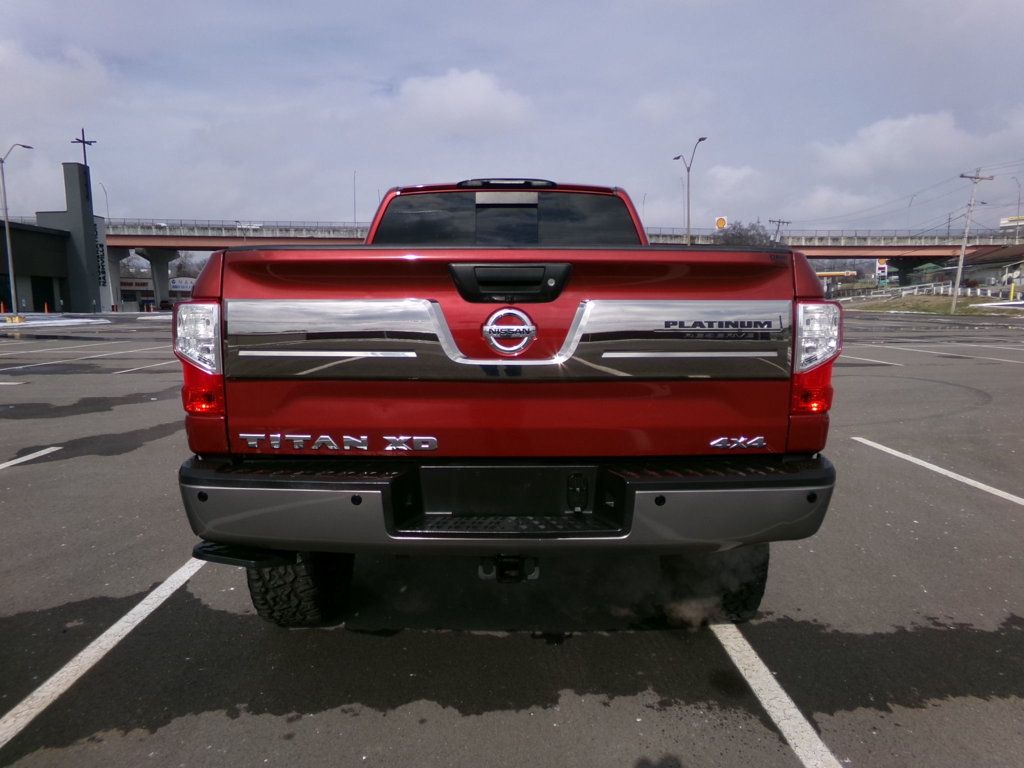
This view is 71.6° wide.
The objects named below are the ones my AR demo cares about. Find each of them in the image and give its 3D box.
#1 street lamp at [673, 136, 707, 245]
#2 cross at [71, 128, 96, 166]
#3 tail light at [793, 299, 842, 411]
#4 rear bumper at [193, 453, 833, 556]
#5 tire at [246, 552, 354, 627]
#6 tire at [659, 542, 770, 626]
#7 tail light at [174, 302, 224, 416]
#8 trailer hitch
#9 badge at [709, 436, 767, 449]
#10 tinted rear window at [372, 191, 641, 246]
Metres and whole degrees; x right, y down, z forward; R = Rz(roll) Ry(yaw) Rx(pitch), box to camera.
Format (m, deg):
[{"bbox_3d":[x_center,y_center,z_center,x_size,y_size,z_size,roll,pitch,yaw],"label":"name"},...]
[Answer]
[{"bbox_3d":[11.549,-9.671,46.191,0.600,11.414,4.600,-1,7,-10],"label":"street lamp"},{"bbox_3d":[-42.449,-23.483,70.500,2.550,3.500,2.550,0,7,-1],"label":"cross"},{"bbox_3d":[0.897,-0.079,2.125,0.165,0.345,0.190,0,7,0],"label":"tail light"},{"bbox_3d":[-0.013,0.343,2.154,1.960,0.250,0.400,0,7,0],"label":"rear bumper"},{"bbox_3d":[-0.902,0.648,3.247,0.310,0.860,0.860,0,7,0],"label":"tire"},{"bbox_3d":[0.858,0.648,3.247,0.310,0.860,0.860,0,7,0],"label":"tire"},{"bbox_3d":[-0.928,-0.079,2.125,0.165,0.345,0.190,0,7,0],"label":"tail light"},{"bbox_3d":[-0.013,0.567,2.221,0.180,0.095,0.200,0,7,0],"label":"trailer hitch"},{"bbox_3d":[0.670,0.174,2.109,0.173,0.036,0.012,0,7,0],"label":"badge"},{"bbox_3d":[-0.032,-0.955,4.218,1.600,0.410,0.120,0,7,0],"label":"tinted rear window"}]

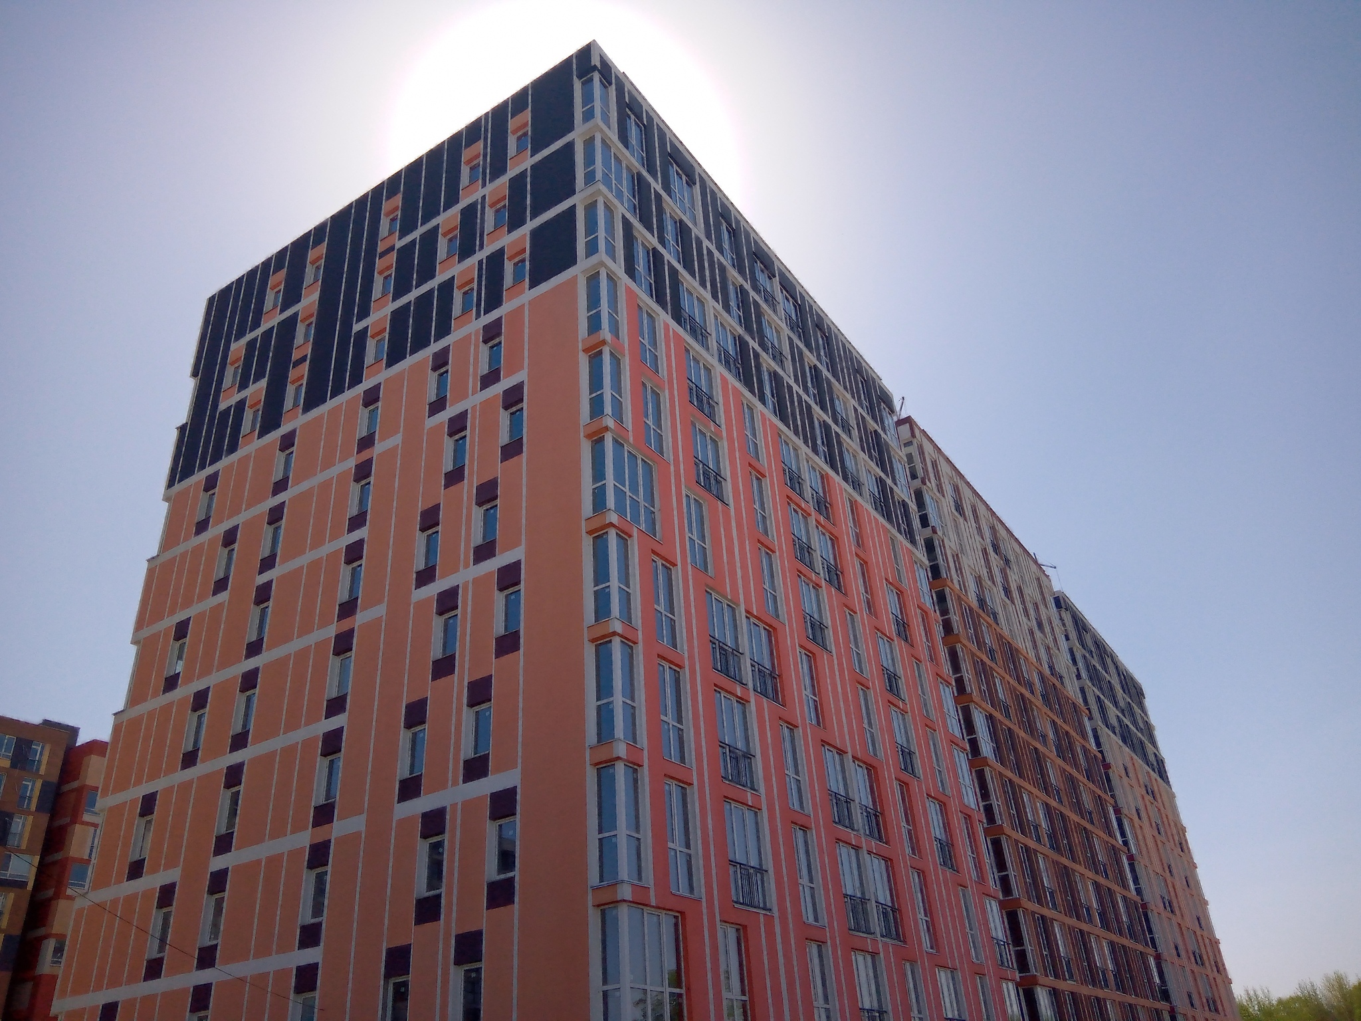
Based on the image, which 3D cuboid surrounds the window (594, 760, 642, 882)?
[{"bbox_3d":[-1.372,6.940,24.432,0.650,2.480,0.770,-22,-36,26],"label":"window"}]

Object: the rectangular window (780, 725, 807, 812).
[{"bbox_3d":[3.133,7.422,31.856,0.120,2.530,1.180,-22,-36,26],"label":"rectangular window"}]

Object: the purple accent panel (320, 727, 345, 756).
[{"bbox_3d":[-9.512,6.354,30.239,0.854,0.630,0.120,-22,-37,26],"label":"purple accent panel"}]

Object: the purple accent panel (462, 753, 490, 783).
[{"bbox_3d":[-4.919,6.292,26.747,0.854,0.590,0.100,-22,-37,26],"label":"purple accent panel"}]

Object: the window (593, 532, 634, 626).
[{"bbox_3d":[-1.752,1.756,27.624,0.650,2.480,0.770,-22,-36,26],"label":"window"}]

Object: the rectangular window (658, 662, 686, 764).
[{"bbox_3d":[-0.280,5.022,27.212,0.120,2.542,1.159,-22,-37,26],"label":"rectangular window"}]

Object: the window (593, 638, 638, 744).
[{"bbox_3d":[-1.564,4.323,26.043,0.650,2.480,0.770,-22,-36,26],"label":"window"}]

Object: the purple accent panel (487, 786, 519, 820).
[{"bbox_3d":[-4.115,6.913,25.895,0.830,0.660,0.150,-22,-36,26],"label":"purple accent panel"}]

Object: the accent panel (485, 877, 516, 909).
[{"bbox_3d":[-4.010,8.640,24.814,0.830,0.560,0.100,-22,-36,26],"label":"accent panel"}]

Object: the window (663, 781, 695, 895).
[{"bbox_3d":[-0.106,7.617,25.682,0.120,2.560,1.180,-22,-36,26],"label":"window"}]

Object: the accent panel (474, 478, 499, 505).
[{"bbox_3d":[-5.381,-0.495,31.008,0.800,0.660,0.150,-22,-36,26],"label":"accent panel"}]

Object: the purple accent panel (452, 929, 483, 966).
[{"bbox_3d":[-4.683,9.747,24.587,0.834,0.620,0.120,-22,-37,26],"label":"purple accent panel"}]

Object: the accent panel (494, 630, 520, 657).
[{"bbox_3d":[-4.343,3.417,27.964,0.844,0.580,0.100,-22,-37,26],"label":"accent panel"}]

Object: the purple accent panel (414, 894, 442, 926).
[{"bbox_3d":[-5.849,9.334,25.704,0.844,0.610,0.100,-22,-37,26],"label":"purple accent panel"}]

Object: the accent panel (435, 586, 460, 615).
[{"bbox_3d":[-6.295,2.452,30.027,0.844,0.620,0.120,-22,-37,26],"label":"accent panel"}]

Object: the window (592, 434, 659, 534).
[{"bbox_3d":[-1.542,-0.495,29.641,0.712,2.542,2.186,-22,-37,26],"label":"window"}]

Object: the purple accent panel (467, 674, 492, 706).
[{"bbox_3d":[-5.024,4.594,27.887,0.820,0.660,0.150,-22,-36,26],"label":"purple accent panel"}]

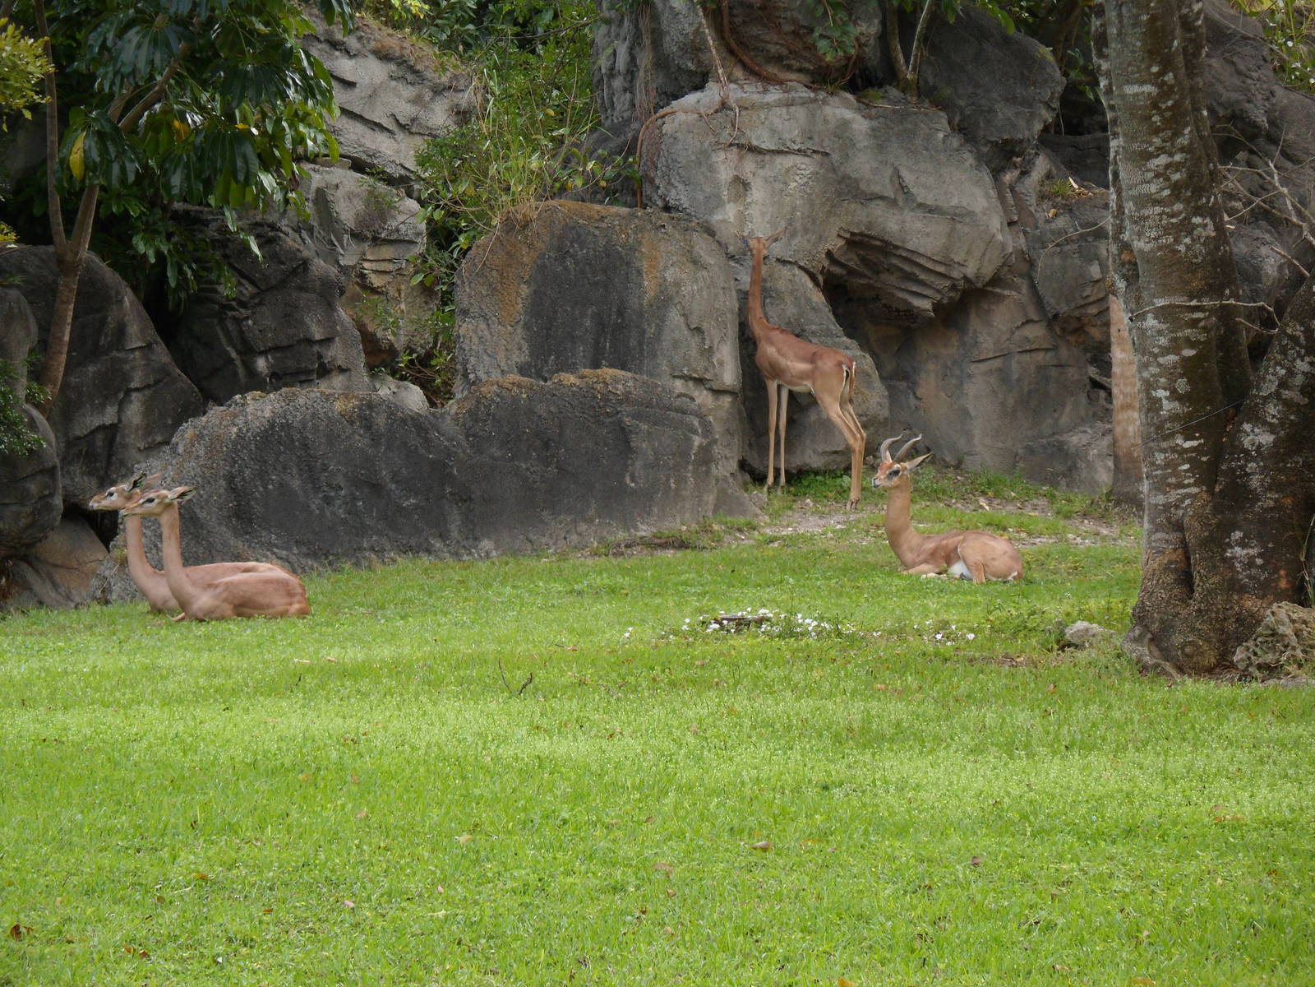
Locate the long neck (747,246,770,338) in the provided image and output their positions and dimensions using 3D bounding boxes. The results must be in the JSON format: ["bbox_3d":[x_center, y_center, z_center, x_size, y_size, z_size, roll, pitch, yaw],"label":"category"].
[{"bbox_3d":[0.577,-1.135,43.500,0.090,0.530,0.140,-1,2,-37],"label":"long neck"}]

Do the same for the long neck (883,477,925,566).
[{"bbox_3d":[1.308,0.150,40.500,0.210,0.475,0.130,0,2,-12],"label":"long neck"}]

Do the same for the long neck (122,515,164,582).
[{"bbox_3d":[-2.556,0.268,38.000,0.195,0.350,0.110,0,2,0],"label":"long neck"}]

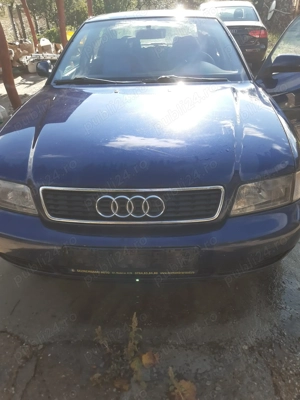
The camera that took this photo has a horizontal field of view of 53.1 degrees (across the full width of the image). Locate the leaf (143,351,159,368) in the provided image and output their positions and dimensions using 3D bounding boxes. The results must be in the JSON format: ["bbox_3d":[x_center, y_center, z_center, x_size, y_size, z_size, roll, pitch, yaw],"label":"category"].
[{"bbox_3d":[0.002,0.698,1.311,0.070,0.030,0.065,1,30,2],"label":"leaf"}]

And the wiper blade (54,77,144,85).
[{"bbox_3d":[-0.350,-0.827,2.085,0.630,0.050,0.060,7,30,12],"label":"wiper blade"}]

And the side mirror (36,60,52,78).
[{"bbox_3d":[-0.830,-1.056,2.422,0.180,0.135,0.130,4,30,7],"label":"side mirror"}]

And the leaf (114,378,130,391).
[{"bbox_3d":[-0.112,0.752,1.225,0.065,0.020,0.050,1,30,2],"label":"leaf"}]

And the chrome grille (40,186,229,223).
[{"bbox_3d":[-0.068,0.024,1.177,0.725,0.145,0.090,1,17,2],"label":"chrome grille"}]

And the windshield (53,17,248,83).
[{"bbox_3d":[0.005,-1.128,2.264,1.400,0.120,0.870,1,60,2],"label":"windshield"}]

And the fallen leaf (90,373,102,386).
[{"bbox_3d":[-0.221,0.743,1.243,0.052,0.020,0.055,1,30,2],"label":"fallen leaf"}]

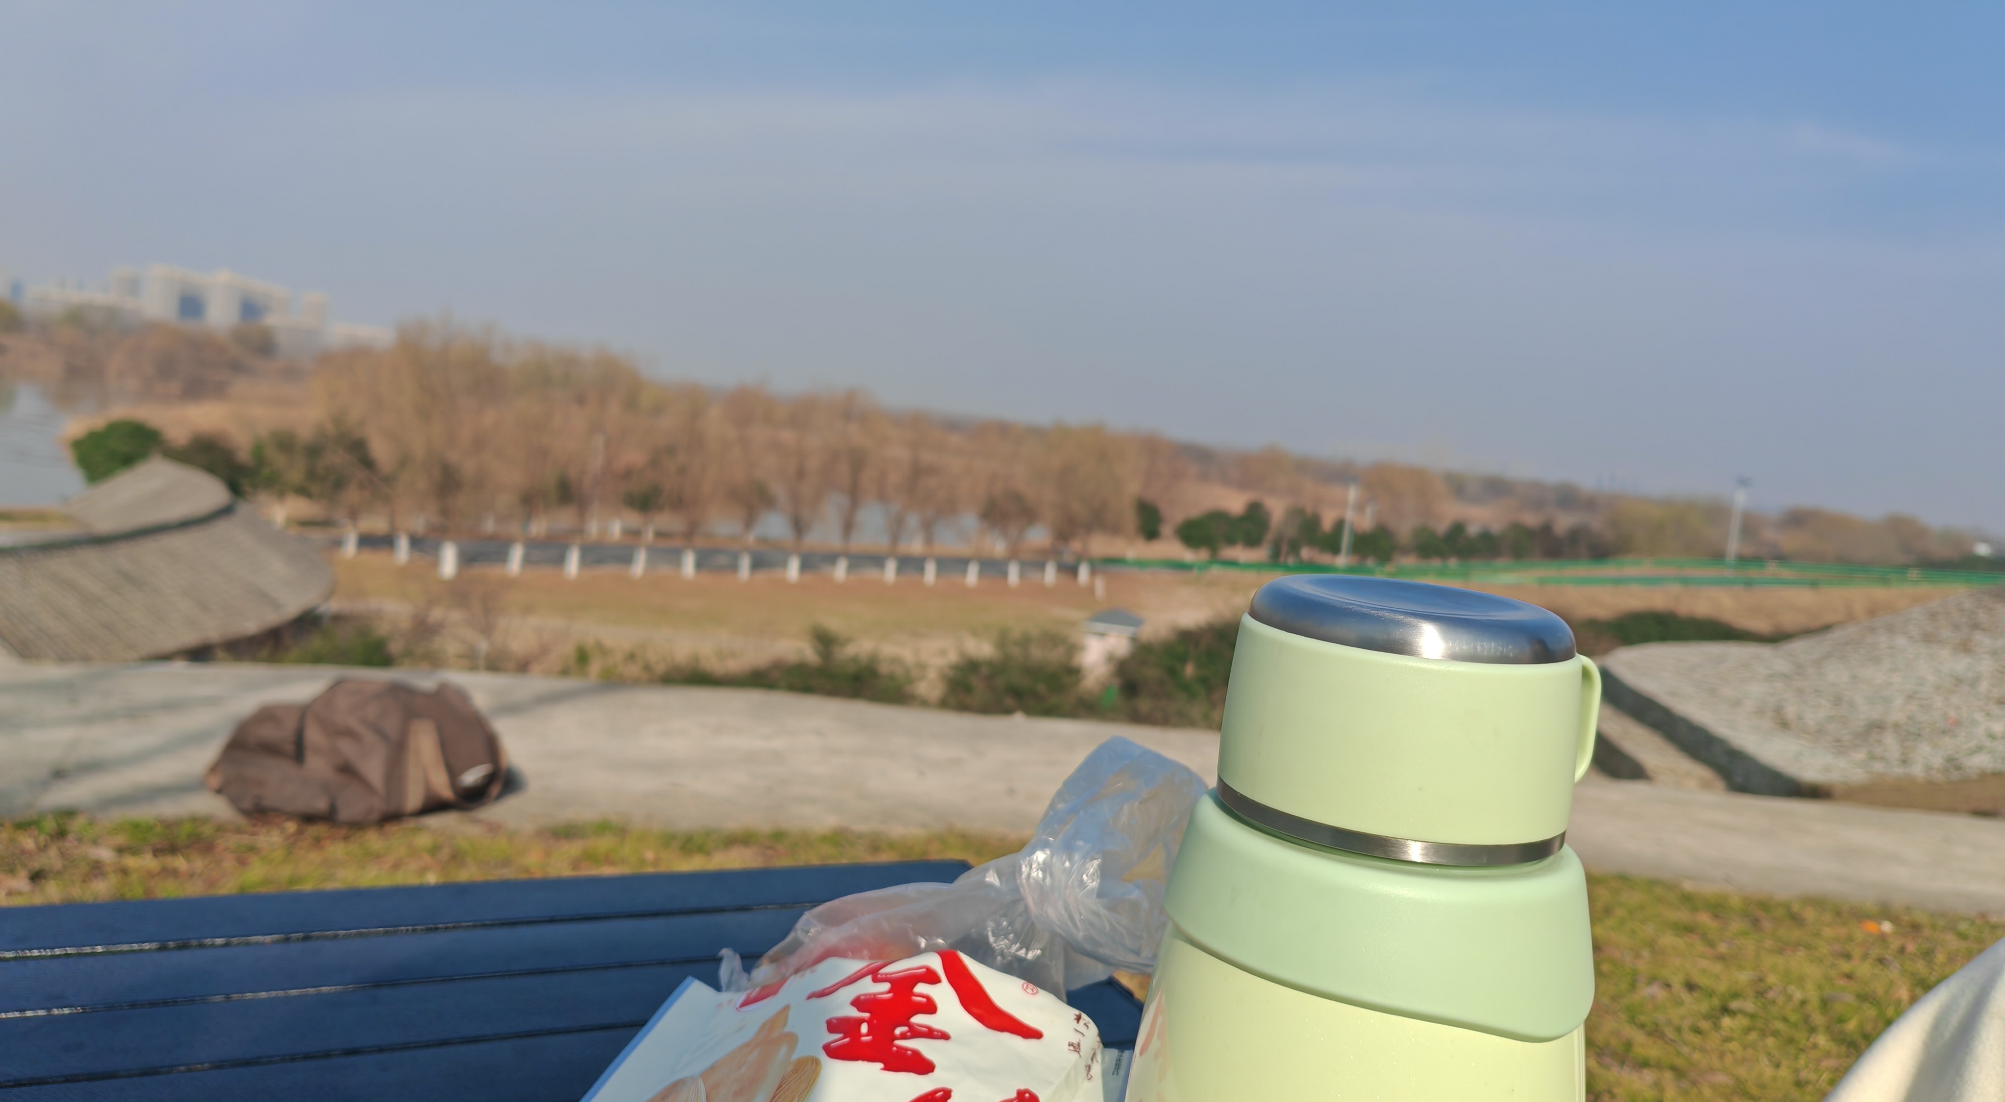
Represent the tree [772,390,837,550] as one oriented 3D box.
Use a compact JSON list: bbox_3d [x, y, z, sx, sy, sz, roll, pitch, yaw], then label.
[{"bbox_3d":[-6.779,-2.760,53.500,2.100,5.000,2.100,6,5,-7],"label":"tree"}]

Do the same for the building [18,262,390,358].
[{"bbox_3d":[-244.952,-74.279,480.000,102.000,19.000,35.000,4,6,-27],"label":"building"}]

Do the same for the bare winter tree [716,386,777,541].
[{"bbox_3d":[-8.490,-2.917,52.000,2.000,4.900,2.000,6,5,-10],"label":"bare winter tree"}]

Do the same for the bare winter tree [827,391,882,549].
[{"bbox_3d":[-5.233,-2.865,55.000,1.900,5.200,1.900,6,5,-6],"label":"bare winter tree"}]

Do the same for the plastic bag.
[{"bbox_3d":[-0.014,0.132,0.640,0.190,0.110,0.120,7,5,0],"label":"plastic bag"}]

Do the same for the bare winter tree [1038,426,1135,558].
[{"bbox_3d":[3.384,-2.453,62.000,3.400,5.000,3.400,7,5,3],"label":"bare winter tree"}]

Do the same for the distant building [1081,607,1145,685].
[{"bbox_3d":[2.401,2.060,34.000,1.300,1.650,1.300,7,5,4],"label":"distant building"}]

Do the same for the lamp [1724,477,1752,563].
[{"bbox_3d":[61.133,-2.604,130.000,0.800,6.900,0.600,9,5,25],"label":"lamp"}]

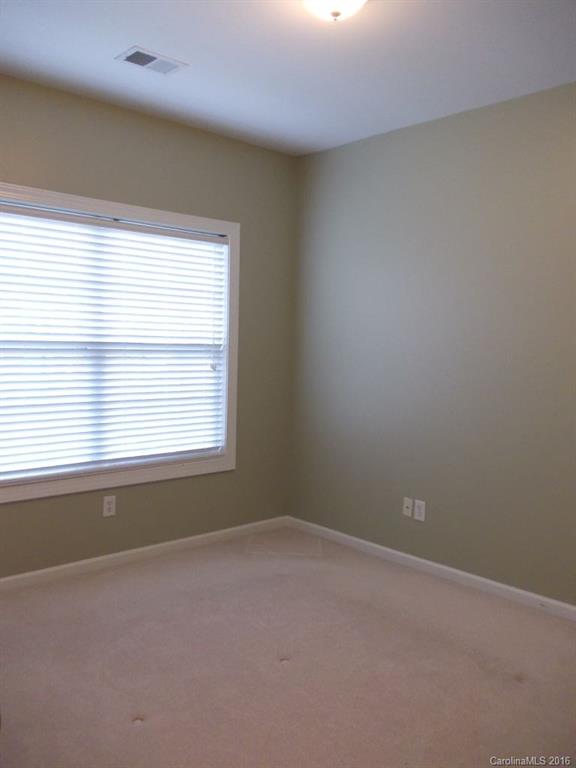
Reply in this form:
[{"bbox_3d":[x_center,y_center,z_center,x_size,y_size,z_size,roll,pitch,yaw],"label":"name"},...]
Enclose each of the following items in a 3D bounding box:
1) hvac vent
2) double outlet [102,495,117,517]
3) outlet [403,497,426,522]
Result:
[{"bbox_3d":[-0.648,-1.542,2.995,0.292,0.015,0.197,-2,6,-42],"label":"hvac vent"},{"bbox_3d":[-1.048,0.723,3.669,0.072,0.115,0.012,-2,6,-42],"label":"double outlet"},{"bbox_3d":[0.772,0.767,3.810,0.012,0.116,0.157,-2,6,-42],"label":"outlet"}]

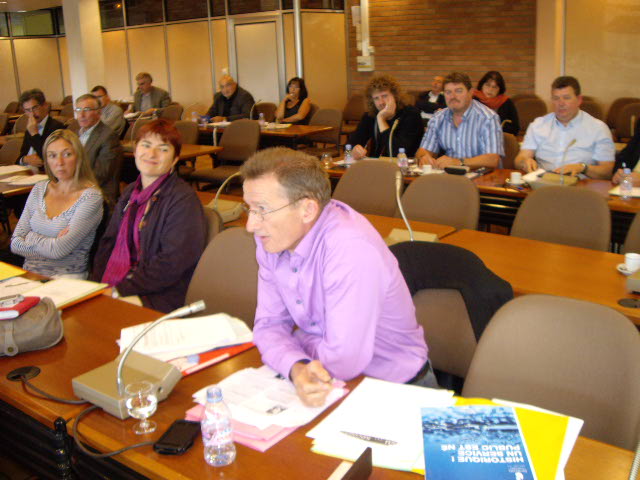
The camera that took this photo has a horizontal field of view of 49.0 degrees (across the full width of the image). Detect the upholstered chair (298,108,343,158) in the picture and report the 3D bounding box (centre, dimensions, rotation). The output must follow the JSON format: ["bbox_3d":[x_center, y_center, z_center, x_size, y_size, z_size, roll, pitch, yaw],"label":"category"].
[{"bbox_3d":[-0.045,-1.035,8.131,0.500,0.890,0.580,10,19,39],"label":"upholstered chair"}]

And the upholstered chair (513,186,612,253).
[{"bbox_3d":[0.994,0.230,3.271,0.500,0.890,0.580,12,20,42],"label":"upholstered chair"}]

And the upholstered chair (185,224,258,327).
[{"bbox_3d":[-0.448,0.428,2.731,0.500,0.890,0.580,10,19,39],"label":"upholstered chair"}]

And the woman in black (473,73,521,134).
[{"bbox_3d":[1.543,-0.837,6.199,0.520,1.240,0.750,8,19,37],"label":"woman in black"}]

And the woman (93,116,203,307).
[{"bbox_3d":[-0.697,0.197,2.718,0.560,1.280,0.760,6,17,31],"label":"woman"}]

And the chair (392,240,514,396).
[{"bbox_3d":[0.228,0.488,2.107,0.520,0.940,0.570,10,19,39],"label":"chair"}]

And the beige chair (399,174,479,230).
[{"bbox_3d":[0.419,0.166,3.327,0.480,0.885,0.570,11,21,43],"label":"beige chair"}]

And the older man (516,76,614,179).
[{"bbox_3d":[1.455,-0.316,4.133,0.650,1.280,0.800,10,20,40],"label":"older man"}]

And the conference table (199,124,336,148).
[{"bbox_3d":[-0.636,-0.801,7.468,1.600,0.740,0.580,7,18,34],"label":"conference table"}]

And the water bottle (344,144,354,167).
[{"bbox_3d":[0.204,-0.605,4.958,0.062,0.170,0.062,-2,15,1],"label":"water bottle"}]

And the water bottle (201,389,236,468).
[{"bbox_3d":[-0.198,0.347,1.337,0.063,0.157,0.063,-3,15,0],"label":"water bottle"}]

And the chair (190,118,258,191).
[{"bbox_3d":[-0.919,-0.762,7.218,0.500,0.890,0.580,11,20,41],"label":"chair"}]

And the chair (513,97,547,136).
[{"bbox_3d":[2.377,-1.237,8.416,0.500,0.890,0.580,11,20,40],"label":"chair"}]

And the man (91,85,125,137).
[{"bbox_3d":[-2.273,-0.902,7.285,0.540,1.260,0.740,10,19,40],"label":"man"}]

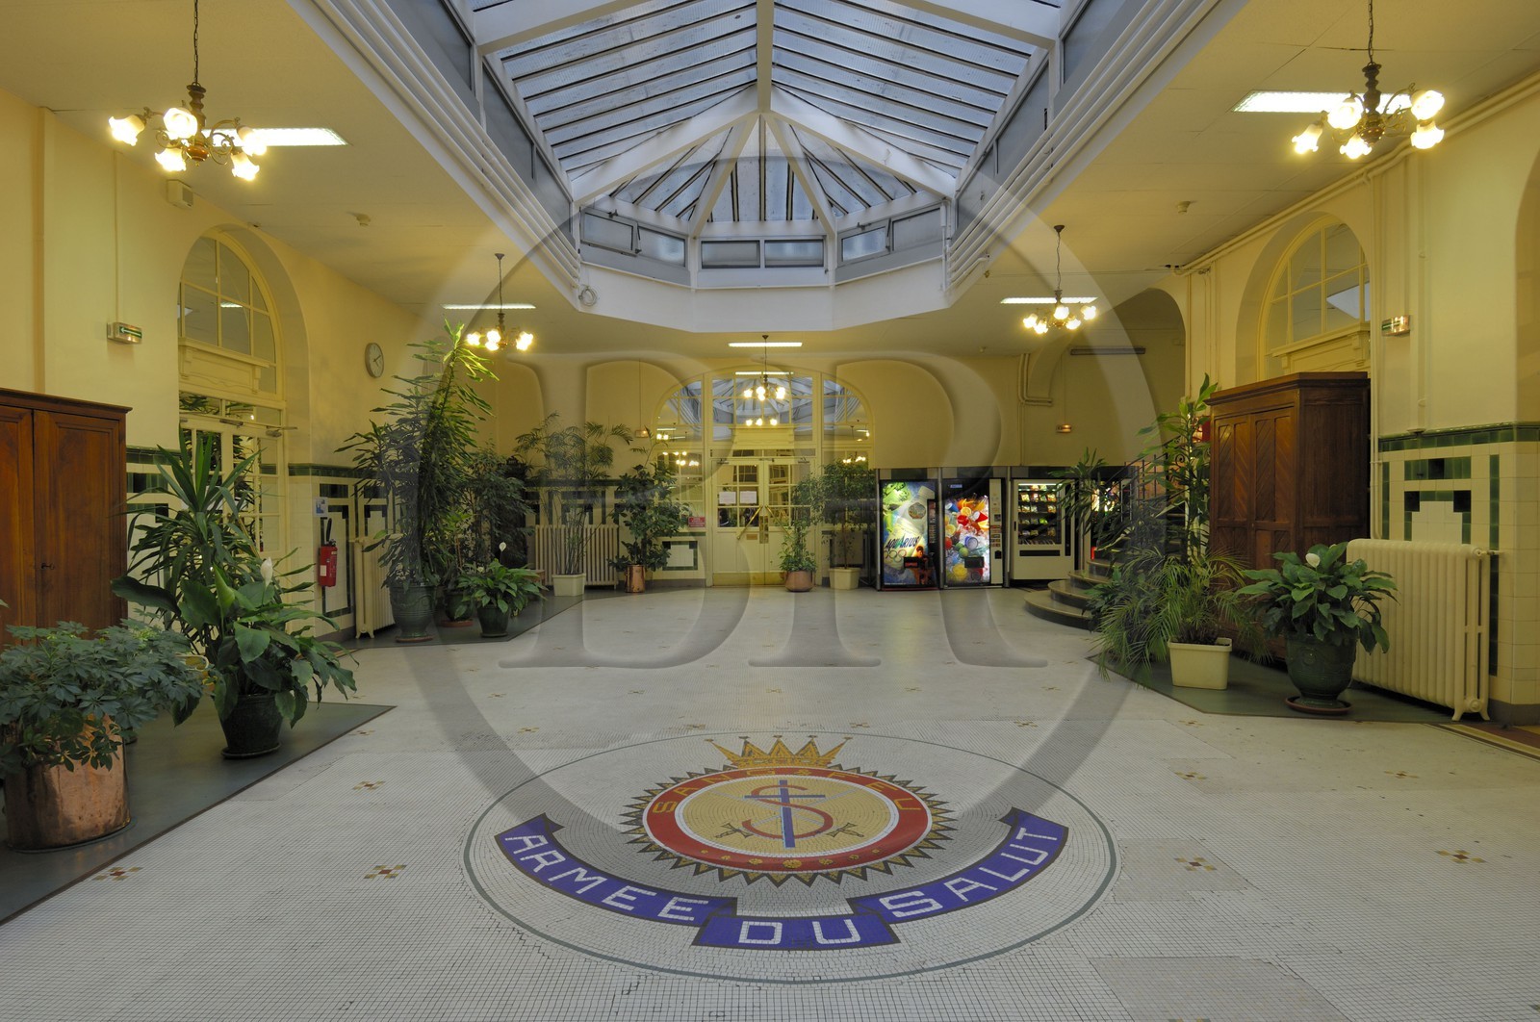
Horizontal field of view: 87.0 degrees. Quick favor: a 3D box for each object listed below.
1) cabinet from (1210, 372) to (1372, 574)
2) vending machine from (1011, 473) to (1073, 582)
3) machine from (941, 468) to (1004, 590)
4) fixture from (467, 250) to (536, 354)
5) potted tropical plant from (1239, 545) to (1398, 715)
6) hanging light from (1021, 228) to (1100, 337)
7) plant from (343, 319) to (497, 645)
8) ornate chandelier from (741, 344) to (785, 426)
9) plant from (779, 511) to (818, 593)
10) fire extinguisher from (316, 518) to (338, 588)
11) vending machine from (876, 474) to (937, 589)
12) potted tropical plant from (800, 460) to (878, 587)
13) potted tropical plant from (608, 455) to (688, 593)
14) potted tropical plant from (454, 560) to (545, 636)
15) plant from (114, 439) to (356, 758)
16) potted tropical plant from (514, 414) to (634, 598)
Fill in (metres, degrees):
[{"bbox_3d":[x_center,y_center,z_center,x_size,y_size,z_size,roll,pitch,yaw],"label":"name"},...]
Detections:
[{"bbox_3d":[4.540,0.104,7.220,0.590,2.460,1.390,0,1,0],"label":"cabinet"},{"bbox_3d":[4.563,0.361,13.930,1.020,1.800,0.880,0,1,-1],"label":"vending machine"},{"bbox_3d":[3.365,0.375,13.830,0.980,1.840,0.840,-1,1,-1],"label":"machine"},{"bbox_3d":[-2.759,-2.130,8.330,0.680,1.030,0.680,0,1,-1],"label":"fixture"},{"bbox_3d":[3.770,0.783,5.590,0.990,1.150,0.980,0,1,0],"label":"potted tropical plant"},{"bbox_3d":[2.702,-2.146,7.580,0.680,1.030,0.680,0,1,-1],"label":"hanging light"},{"bbox_3d":[-3.952,-0.344,9.100,1.600,3.520,1.420,-1,1,-1],"label":"plant"},{"bbox_3d":[-0.093,-2.083,12.550,0.670,1.170,0.670,-1,1,-1],"label":"ornate chandelier"},{"bbox_3d":[0.480,0.660,13.500,0.670,1.340,0.620,-1,1,-1],"label":"plant"},{"bbox_3d":[-4.180,0.398,7.670,0.180,0.650,0.170,0,1,0],"label":"fire extinguisher"},{"bbox_3d":[2.280,0.390,13.780,0.970,1.840,0.840,-1,1,-1],"label":"vending machine"},{"bbox_3d":[1.131,0.220,13.500,1.250,2.120,1.050,0,1,-1],"label":"potted tropical plant"},{"bbox_3d":[-2.036,0.222,13.600,1.330,2.260,1.150,-1,1,-1],"label":"potted tropical plant"},{"bbox_3d":[-3.028,0.978,9.100,0.970,0.850,0.920,0,1,-1],"label":"potted tropical plant"},{"bbox_3d":[-3.110,0.469,4.740,1.300,1.780,1.220,0,1,0],"label":"plant"},{"bbox_3d":[-3.071,-0.076,12.750,1.800,2.850,1.550,0,1,-1],"label":"potted tropical plant"}]

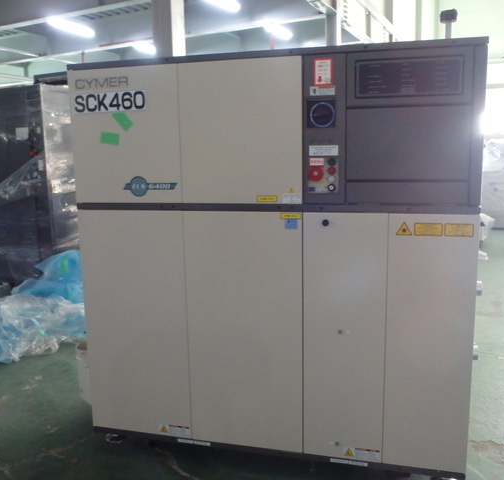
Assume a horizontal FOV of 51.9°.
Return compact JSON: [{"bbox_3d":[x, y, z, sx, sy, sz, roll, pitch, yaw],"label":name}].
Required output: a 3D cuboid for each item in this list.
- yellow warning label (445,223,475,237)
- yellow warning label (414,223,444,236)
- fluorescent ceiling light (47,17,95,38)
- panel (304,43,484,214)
[{"bbox_3d":[0.793,-0.037,1.982,0.105,0.051,0.004,1,9,14],"label":"yellow warning label"},{"bbox_3d":[0.685,-0.040,2.009,0.106,0.051,0.004,1,9,14],"label":"yellow warning label"},{"bbox_3d":[-3.776,-4.437,10.800,0.200,0.100,1.220,4,10,28],"label":"fluorescent ceiling light"},{"bbox_3d":[0.530,-0.413,1.992,0.668,0.615,0.060,1,9,14],"label":"panel"}]

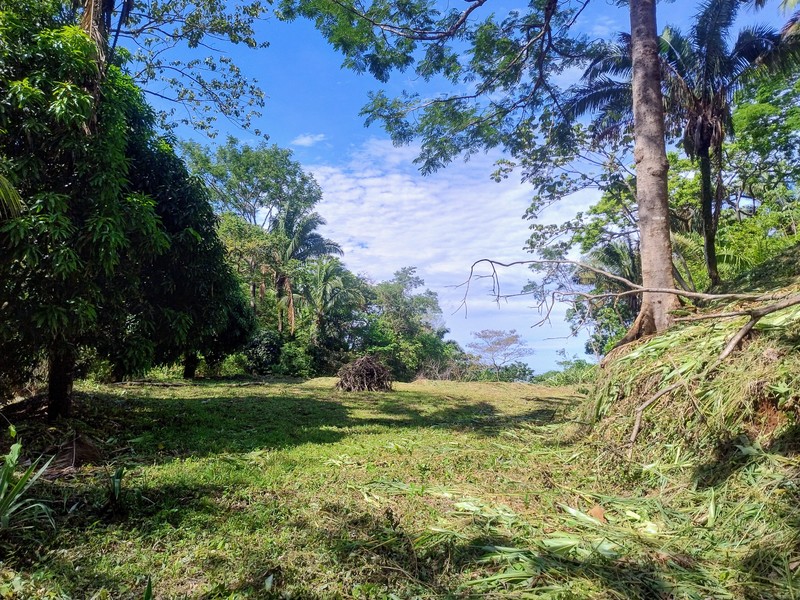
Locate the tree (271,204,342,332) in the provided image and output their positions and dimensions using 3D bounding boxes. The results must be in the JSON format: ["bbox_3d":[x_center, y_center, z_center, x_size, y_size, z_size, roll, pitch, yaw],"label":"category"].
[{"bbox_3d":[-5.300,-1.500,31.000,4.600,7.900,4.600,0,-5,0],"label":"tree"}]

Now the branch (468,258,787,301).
[{"bbox_3d":[3.130,-0.270,7.800,4.400,0.650,1.100,0,-5,0],"label":"branch"}]

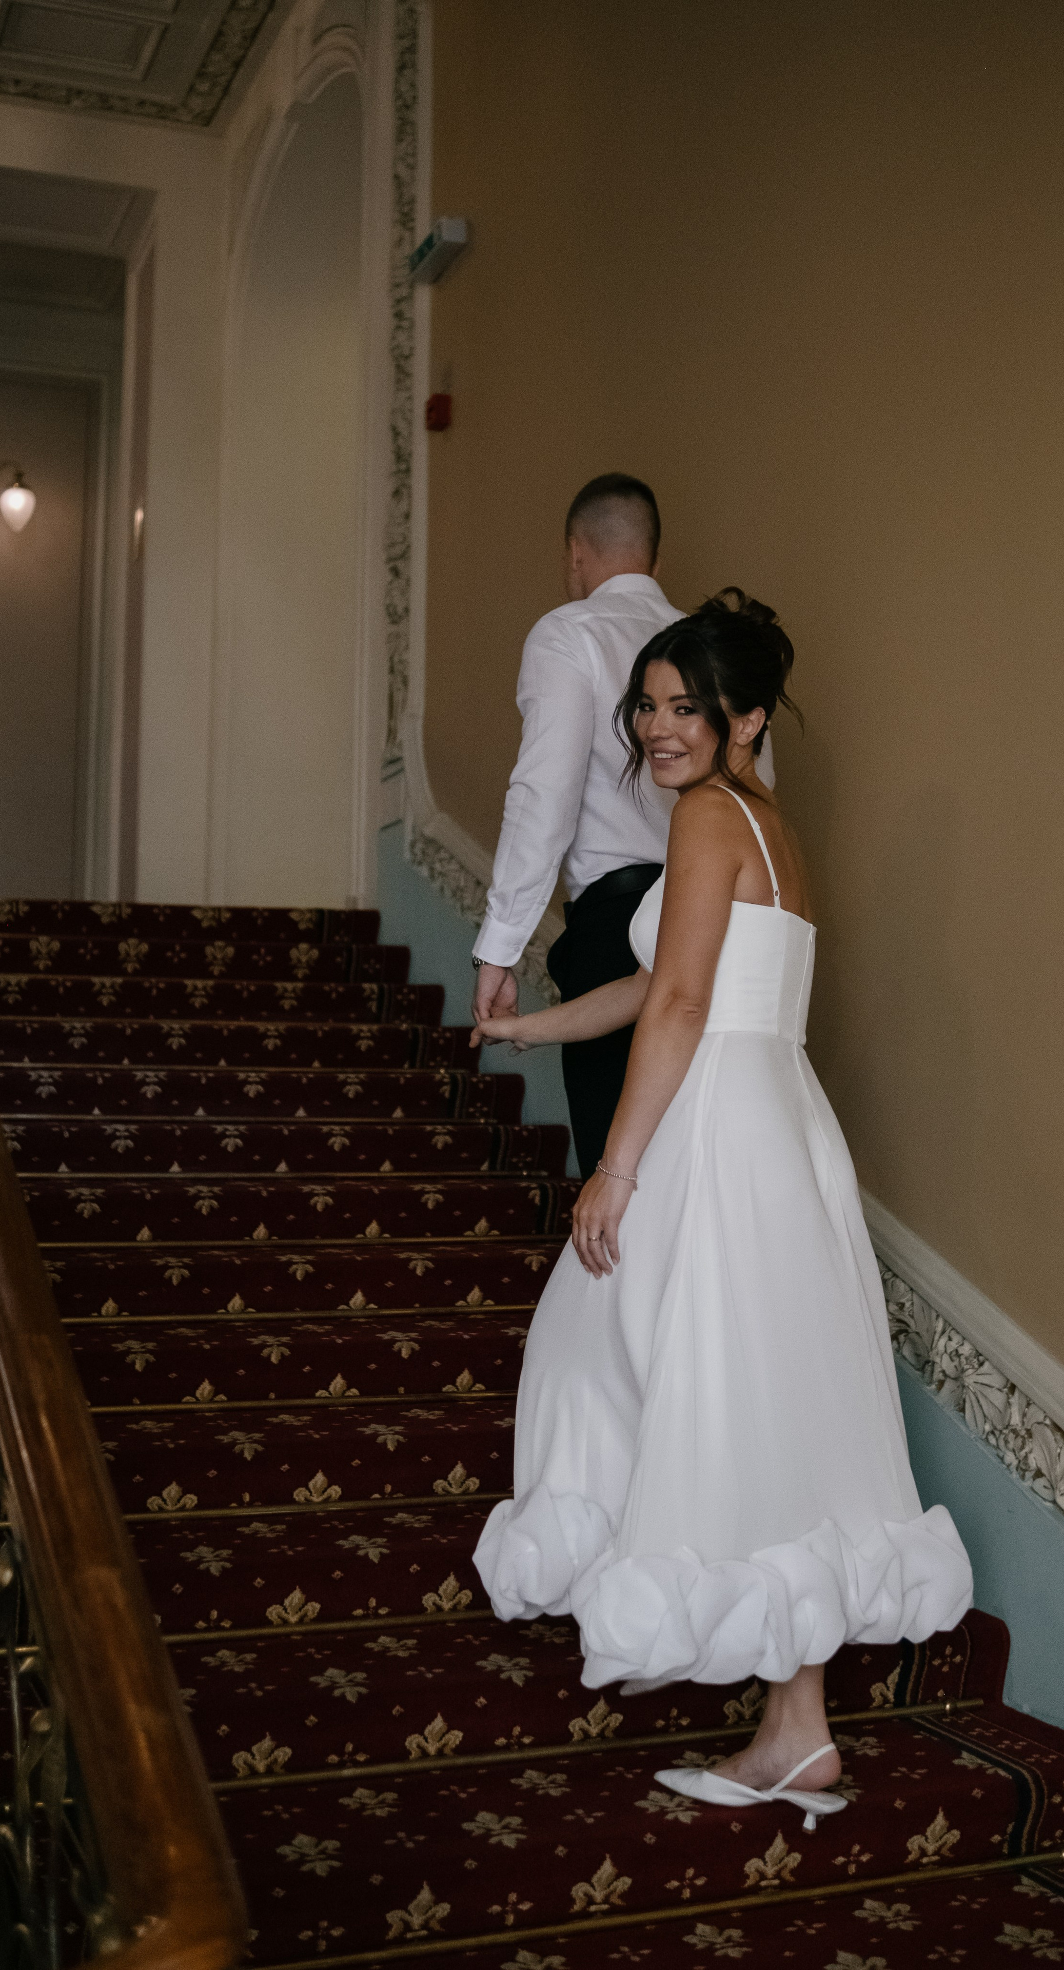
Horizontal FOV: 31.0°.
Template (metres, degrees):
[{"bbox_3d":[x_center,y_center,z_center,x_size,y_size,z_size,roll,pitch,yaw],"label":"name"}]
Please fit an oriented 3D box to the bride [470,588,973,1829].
[{"bbox_3d":[0.237,0.301,2.860,0.770,1.760,0.630,-2,-5,30],"label":"bride"}]

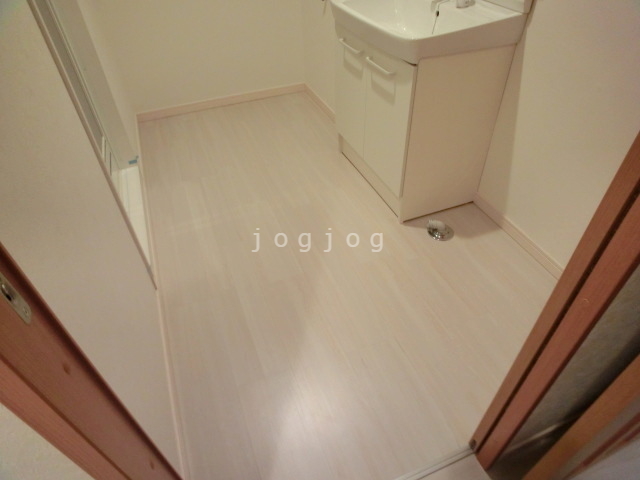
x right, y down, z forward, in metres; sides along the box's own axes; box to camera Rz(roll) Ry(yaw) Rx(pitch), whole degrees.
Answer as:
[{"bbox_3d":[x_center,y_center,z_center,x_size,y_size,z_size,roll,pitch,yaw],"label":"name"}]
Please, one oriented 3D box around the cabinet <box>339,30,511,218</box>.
[{"bbox_3d":[0.418,-0.617,1.885,0.439,0.720,0.712,-16,43,-14],"label":"cabinet"}]

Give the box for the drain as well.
[{"bbox_3d":[0.546,-0.064,1.743,0.120,0.065,0.120,7,42,12],"label":"drain"}]

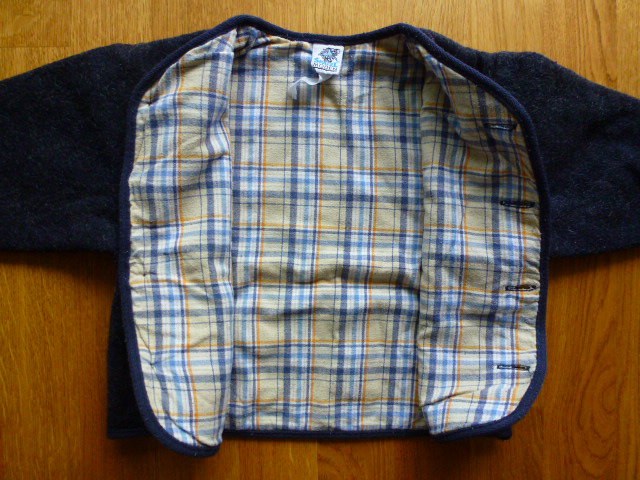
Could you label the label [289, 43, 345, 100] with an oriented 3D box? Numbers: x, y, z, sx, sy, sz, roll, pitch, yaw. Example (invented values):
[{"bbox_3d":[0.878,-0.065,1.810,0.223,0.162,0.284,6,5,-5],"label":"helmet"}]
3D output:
[{"bbox_3d":[-0.003,-0.156,0.430,0.050,0.010,0.053,4,87,0],"label":"label"}]

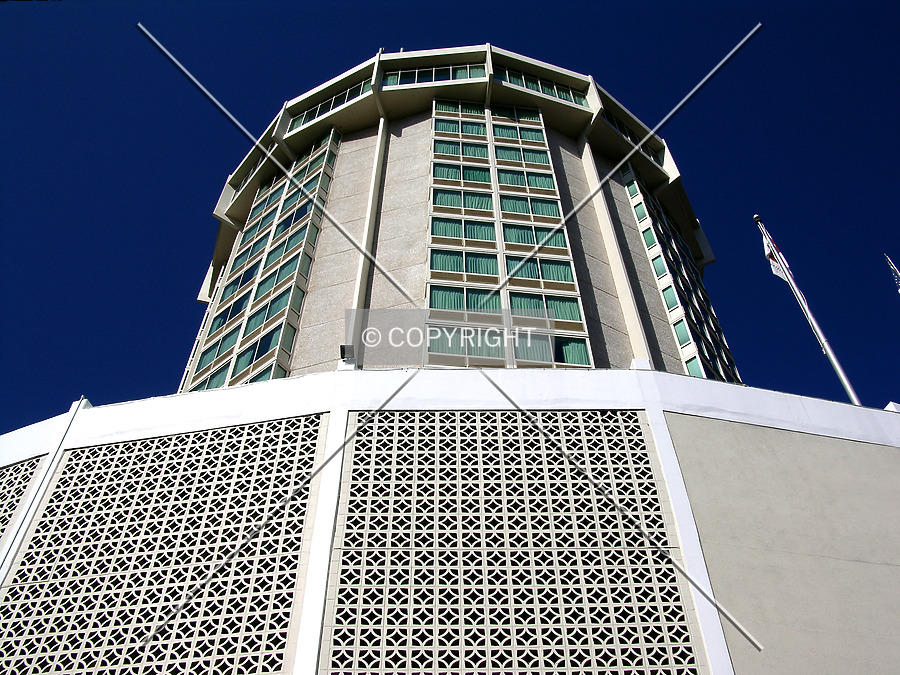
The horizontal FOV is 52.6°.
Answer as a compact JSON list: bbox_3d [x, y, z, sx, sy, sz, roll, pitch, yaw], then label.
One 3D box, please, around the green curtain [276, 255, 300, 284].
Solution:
[{"bbox_3d":[-7.105,-2.857,40.135,1.179,1.589,0.120,-33,-60,22],"label":"green curtain"}]

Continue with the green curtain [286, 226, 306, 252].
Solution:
[{"bbox_3d":[-7.110,-4.444,42.282,1.179,1.589,0.120,-33,-60,22],"label":"green curtain"}]

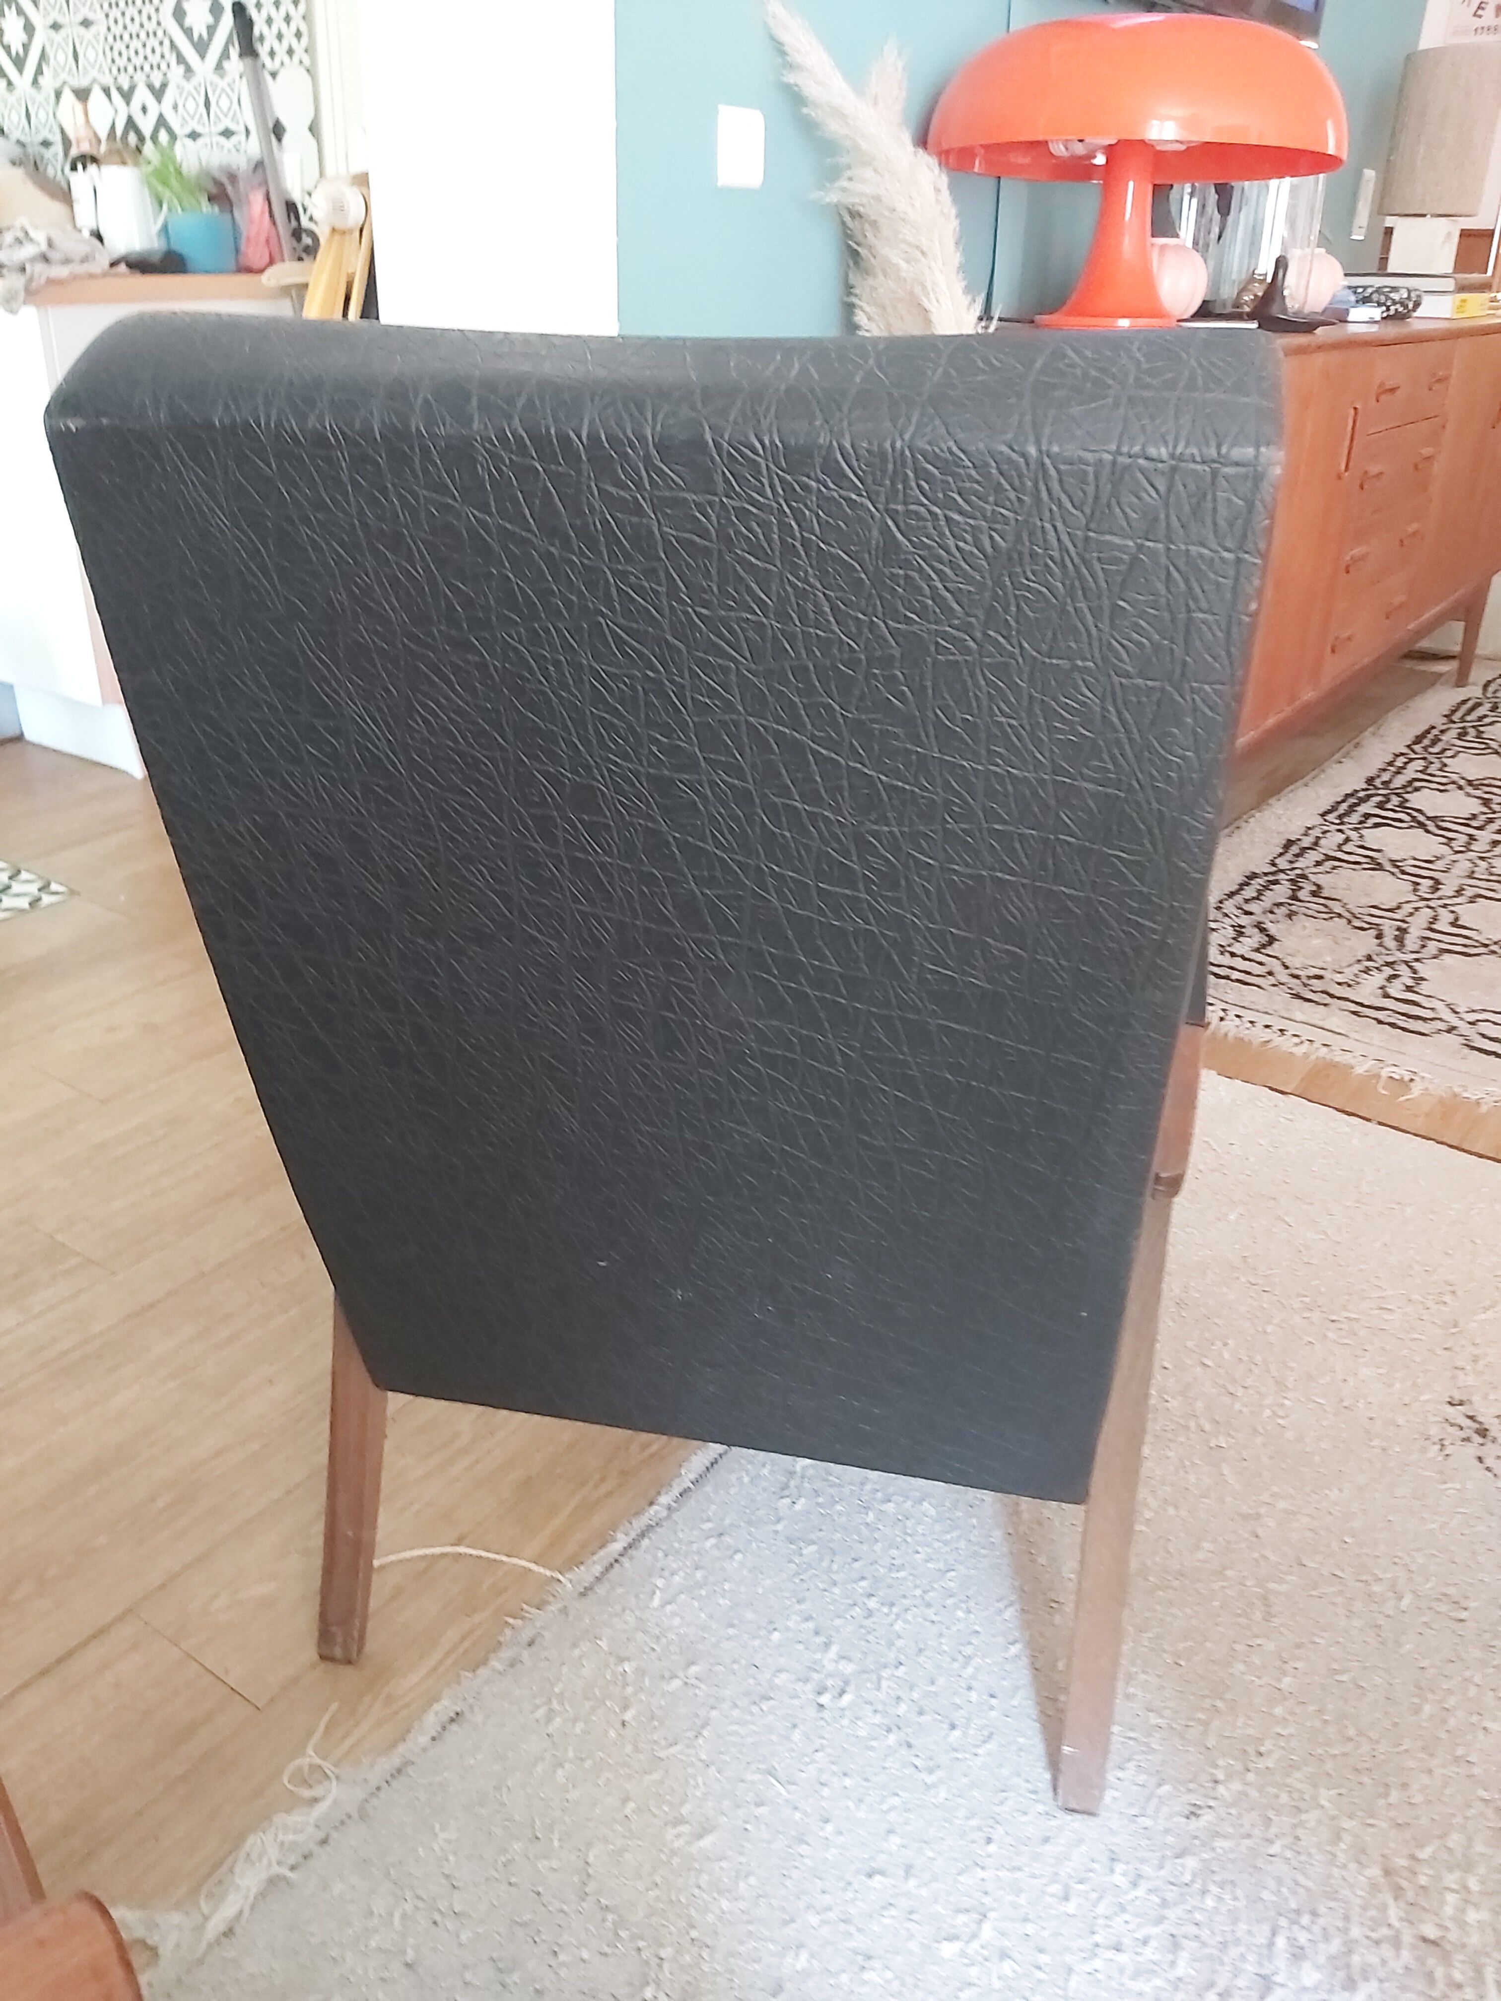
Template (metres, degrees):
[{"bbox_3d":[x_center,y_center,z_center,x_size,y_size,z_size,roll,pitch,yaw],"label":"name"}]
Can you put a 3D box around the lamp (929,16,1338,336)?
[{"bbox_3d":[0.501,-1.095,2.012,0.540,0.347,0.540,2,26,0],"label":"lamp"}]

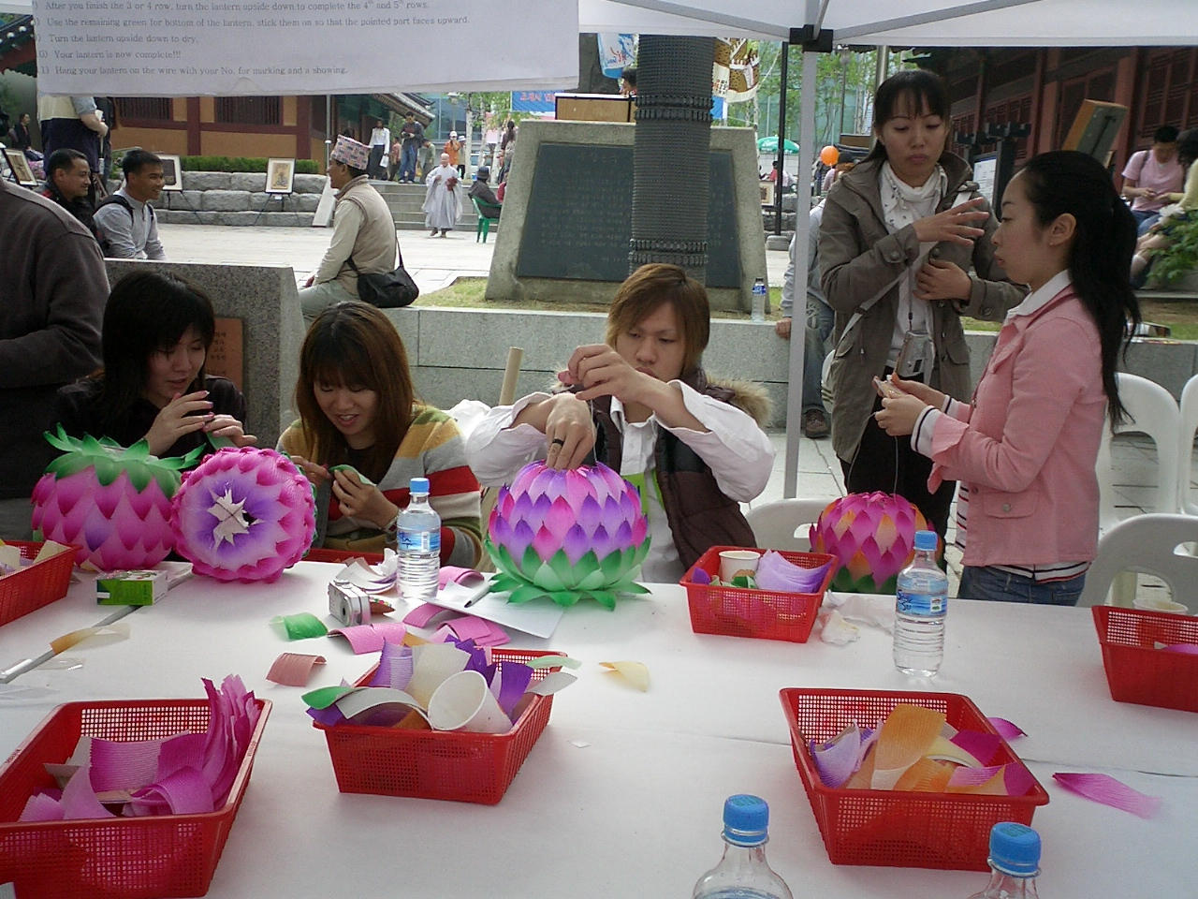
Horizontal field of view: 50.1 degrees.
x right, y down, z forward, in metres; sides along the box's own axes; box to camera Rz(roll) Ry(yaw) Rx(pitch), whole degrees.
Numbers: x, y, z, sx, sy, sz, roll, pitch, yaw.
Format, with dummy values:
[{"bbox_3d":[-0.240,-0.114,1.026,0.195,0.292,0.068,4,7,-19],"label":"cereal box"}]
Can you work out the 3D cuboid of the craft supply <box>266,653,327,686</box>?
[{"bbox_3d":[-0.390,0.276,1.655,0.065,0.023,0.094,2,8,3],"label":"craft supply"}]

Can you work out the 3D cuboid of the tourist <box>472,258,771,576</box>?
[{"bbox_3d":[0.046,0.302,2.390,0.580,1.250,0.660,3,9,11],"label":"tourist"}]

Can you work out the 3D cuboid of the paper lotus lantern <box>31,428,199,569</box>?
[{"bbox_3d":[-0.835,0.081,2.219,0.275,0.232,0.275,2,8,0],"label":"paper lotus lantern"}]

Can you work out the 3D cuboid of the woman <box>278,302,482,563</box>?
[{"bbox_3d":[-0.435,0.300,2.580,0.460,1.170,0.720,2,9,3],"label":"woman"}]

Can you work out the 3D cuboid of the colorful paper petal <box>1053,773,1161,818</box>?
[{"bbox_3d":[0.537,0.358,1.341,0.062,0.013,0.108,-6,11,-42],"label":"colorful paper petal"}]

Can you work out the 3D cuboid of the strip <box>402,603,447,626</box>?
[{"bbox_3d":[-0.265,0.262,2.045,0.050,0.025,0.090,7,9,39],"label":"strip"}]

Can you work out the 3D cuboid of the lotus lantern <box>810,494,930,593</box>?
[{"bbox_3d":[0.512,0.179,2.420,0.223,0.205,0.223,1,8,0],"label":"lotus lantern"}]

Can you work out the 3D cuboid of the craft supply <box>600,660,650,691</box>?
[{"bbox_3d":[0.034,0.292,1.673,0.066,0.021,0.070,1,8,0],"label":"craft supply"}]

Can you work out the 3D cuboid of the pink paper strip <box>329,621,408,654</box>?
[{"bbox_3d":[-0.347,0.282,1.925,0.100,0.025,0.100,-2,8,-25],"label":"pink paper strip"}]

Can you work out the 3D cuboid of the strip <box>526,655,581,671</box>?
[{"bbox_3d":[-0.056,0.259,1.555,0.078,0.020,0.045,2,7,5],"label":"strip"}]

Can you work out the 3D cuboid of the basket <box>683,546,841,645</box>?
[{"bbox_3d":[0.253,0.223,1.989,0.204,0.078,0.283,4,8,14],"label":"basket"}]

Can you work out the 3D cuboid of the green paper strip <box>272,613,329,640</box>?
[{"bbox_3d":[-0.432,0.250,1.841,0.062,0.024,0.088,-3,9,-30],"label":"green paper strip"}]

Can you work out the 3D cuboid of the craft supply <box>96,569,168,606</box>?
[{"bbox_3d":[-0.725,0.214,1.996,0.083,0.040,0.068,1,8,0],"label":"craft supply"}]

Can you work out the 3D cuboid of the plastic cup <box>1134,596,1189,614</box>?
[{"bbox_3d":[0.805,0.260,1.834,0.076,0.080,0.076,2,8,0],"label":"plastic cup"}]

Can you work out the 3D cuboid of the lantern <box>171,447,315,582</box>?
[{"bbox_3d":[-0.586,0.107,2.116,0.232,0.232,0.205,2,0,-4],"label":"lantern"}]

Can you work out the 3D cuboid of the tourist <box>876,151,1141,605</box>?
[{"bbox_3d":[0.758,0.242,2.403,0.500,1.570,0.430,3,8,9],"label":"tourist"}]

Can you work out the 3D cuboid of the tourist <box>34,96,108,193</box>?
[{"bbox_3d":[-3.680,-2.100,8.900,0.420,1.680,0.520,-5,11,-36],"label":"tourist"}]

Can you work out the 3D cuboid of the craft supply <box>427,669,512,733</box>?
[{"bbox_3d":[-0.130,0.287,1.365,0.073,0.077,0.073,0,51,35],"label":"craft supply"}]

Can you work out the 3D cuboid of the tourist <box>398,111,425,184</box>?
[{"bbox_3d":[-4.418,-7.071,30.000,0.560,1.720,0.420,3,9,11],"label":"tourist"}]

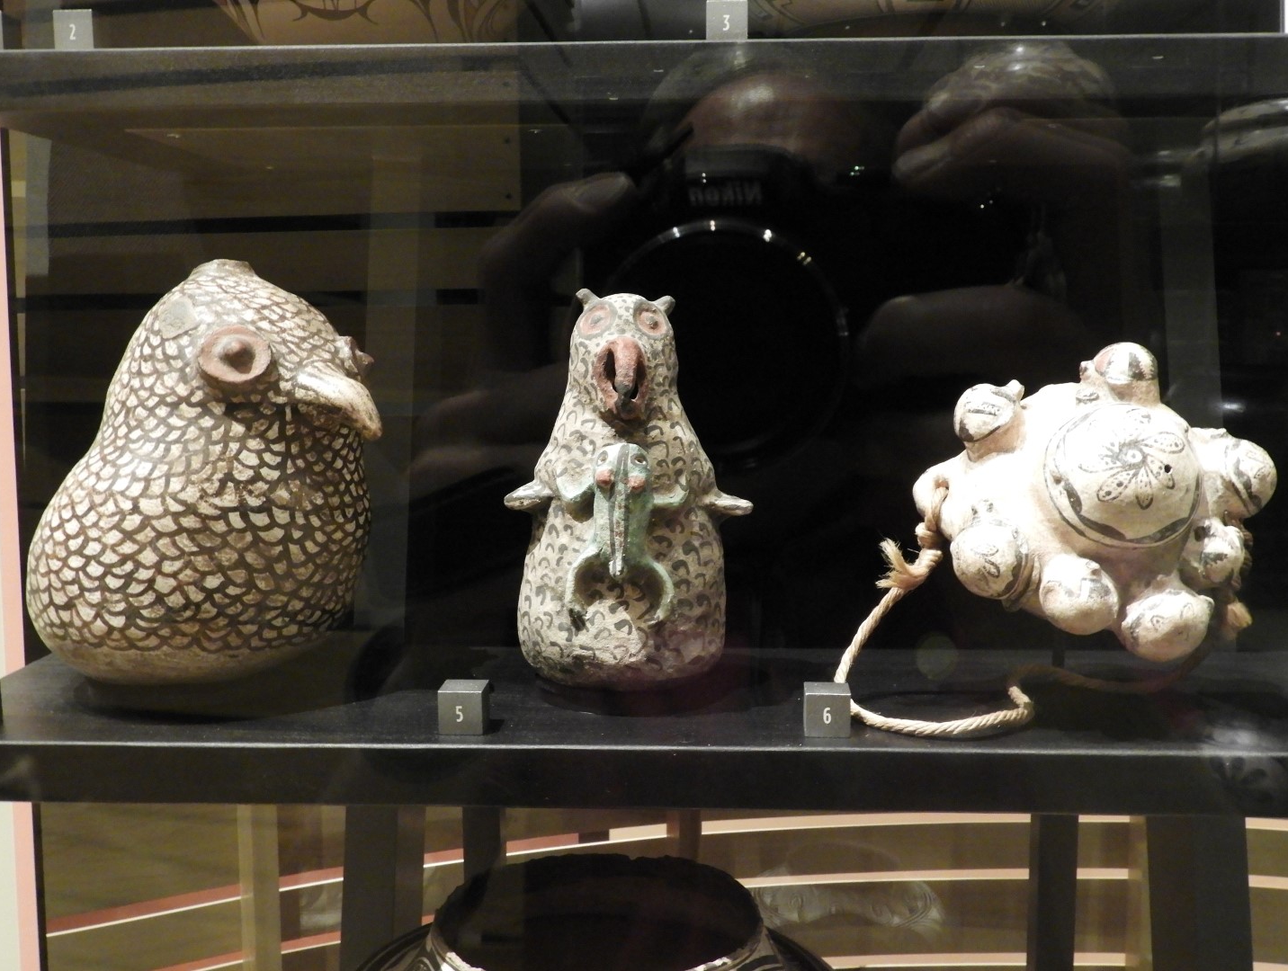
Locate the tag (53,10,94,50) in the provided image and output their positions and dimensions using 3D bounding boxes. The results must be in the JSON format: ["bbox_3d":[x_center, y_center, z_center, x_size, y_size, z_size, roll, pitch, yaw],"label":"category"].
[{"bbox_3d":[-0.287,-0.231,0.670,0.020,0.020,0.020,0,7,4],"label":"tag"}]

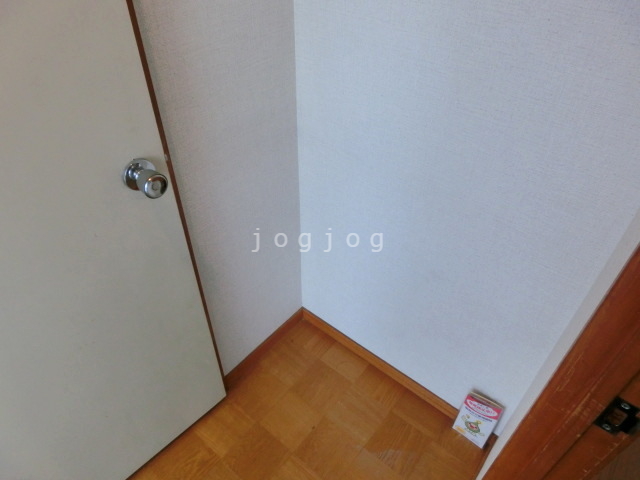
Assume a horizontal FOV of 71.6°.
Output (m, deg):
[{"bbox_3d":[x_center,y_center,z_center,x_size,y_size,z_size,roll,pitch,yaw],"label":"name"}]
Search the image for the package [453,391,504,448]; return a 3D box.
[{"bbox_3d":[0.467,0.534,1.320,0.096,0.189,0.017,26,41,26],"label":"package"}]

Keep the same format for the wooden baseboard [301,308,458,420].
[{"bbox_3d":[0.219,0.433,1.528,0.752,0.059,0.010,29,49,29],"label":"wooden baseboard"}]

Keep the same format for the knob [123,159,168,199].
[{"bbox_3d":[-0.318,-0.109,0.823,0.062,0.065,0.065,32,50,31],"label":"knob"}]

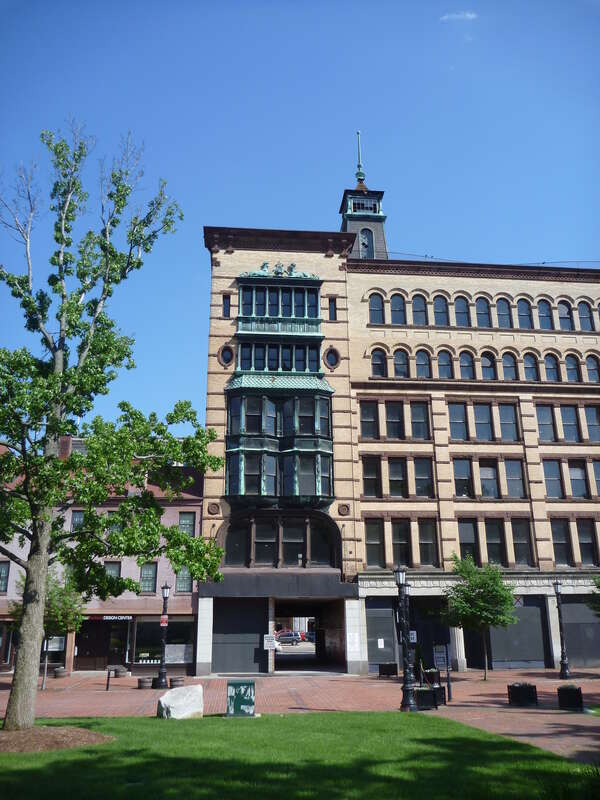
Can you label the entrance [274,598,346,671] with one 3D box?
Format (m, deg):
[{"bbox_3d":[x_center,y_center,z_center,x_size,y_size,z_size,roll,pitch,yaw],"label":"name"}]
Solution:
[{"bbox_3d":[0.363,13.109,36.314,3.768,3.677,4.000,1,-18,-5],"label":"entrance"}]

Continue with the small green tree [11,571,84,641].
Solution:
[{"bbox_3d":[-11.012,10.141,28.858,3.256,5.090,3.256,-1,-18,0],"label":"small green tree"}]

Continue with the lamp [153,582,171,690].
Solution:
[{"bbox_3d":[-5.924,10.368,28.638,0.440,4.413,0.440,-1,-18,0],"label":"lamp"}]

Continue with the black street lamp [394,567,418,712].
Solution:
[{"bbox_3d":[3.616,8.139,22.318,0.500,4.650,0.500,-1,-18,0],"label":"black street lamp"}]

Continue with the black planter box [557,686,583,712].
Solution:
[{"bbox_3d":[8.990,9.941,21.592,0.780,0.661,0.750,-7,-19,20],"label":"black planter box"}]

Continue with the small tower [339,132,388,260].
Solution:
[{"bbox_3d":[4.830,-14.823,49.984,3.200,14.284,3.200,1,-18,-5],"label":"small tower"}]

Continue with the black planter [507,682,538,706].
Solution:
[{"bbox_3d":[7.796,10.341,22.739,0.780,0.618,0.750,-1,-18,0],"label":"black planter"}]

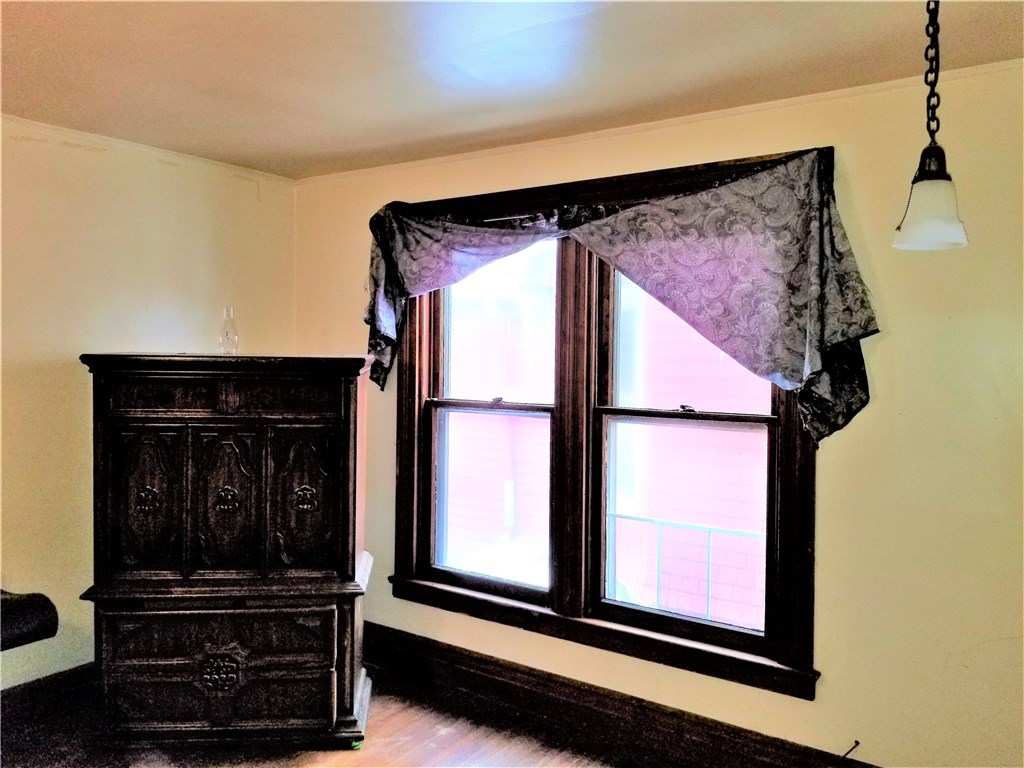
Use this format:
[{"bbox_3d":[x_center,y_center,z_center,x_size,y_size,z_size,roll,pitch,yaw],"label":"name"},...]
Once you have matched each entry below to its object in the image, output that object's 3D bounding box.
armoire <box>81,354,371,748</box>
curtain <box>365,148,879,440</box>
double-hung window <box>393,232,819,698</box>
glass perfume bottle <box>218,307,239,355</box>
[{"bbox_3d":[-1.098,0.644,3.122,1.030,1.514,0.489,1,2,-6],"label":"armoire"},{"bbox_3d":[0.233,-0.313,2.993,2.142,0.932,0.144,2,3,34],"label":"curtain"},{"bbox_3d":[0.259,0.132,3.088,1.895,1.808,0.124,2,3,34],"label":"double-hung window"},{"bbox_3d":[-1.145,-0.212,3.113,0.073,0.197,0.073,1,2,-6],"label":"glass perfume bottle"}]

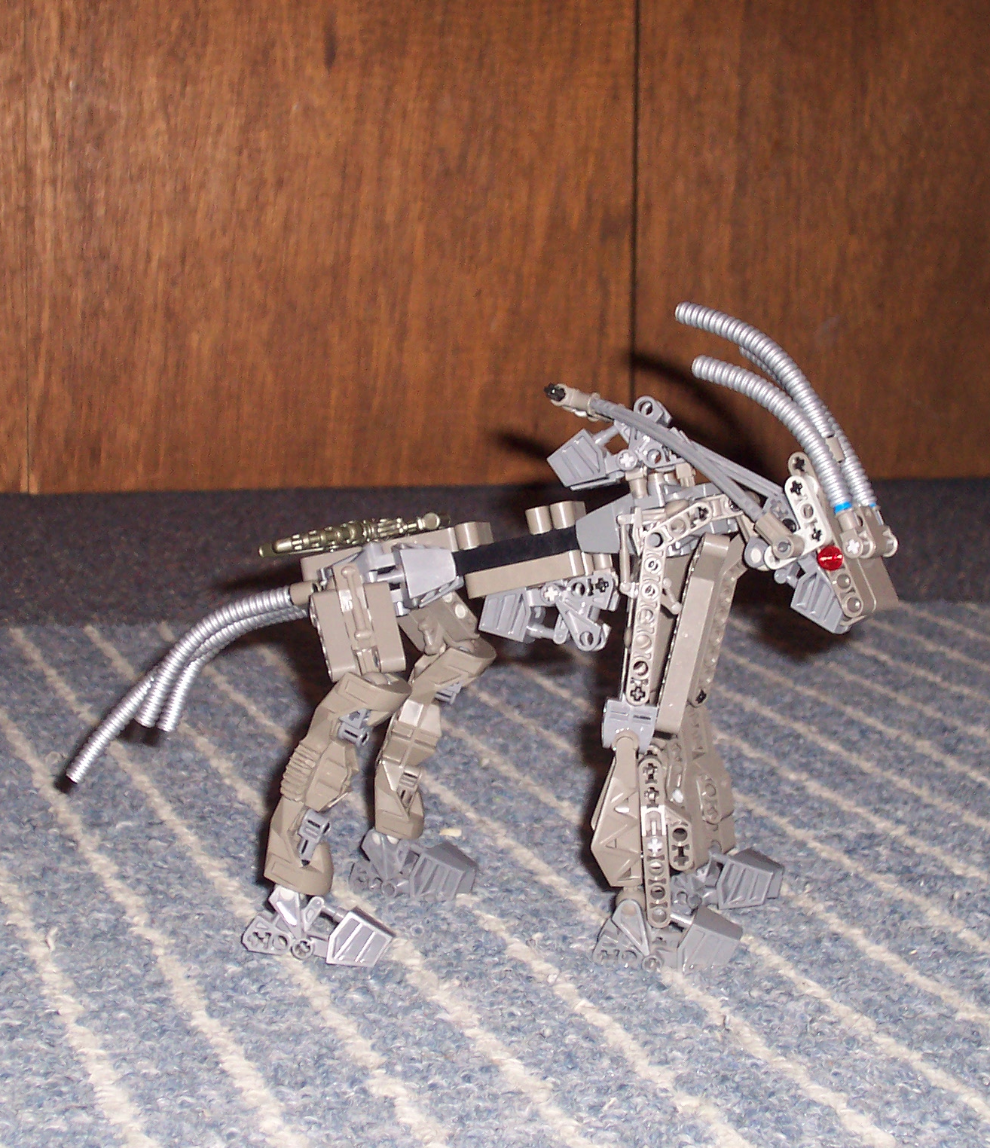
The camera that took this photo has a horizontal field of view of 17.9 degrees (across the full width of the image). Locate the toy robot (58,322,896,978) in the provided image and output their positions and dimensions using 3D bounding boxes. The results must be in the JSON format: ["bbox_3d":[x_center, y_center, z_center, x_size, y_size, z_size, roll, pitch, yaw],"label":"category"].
[{"bbox_3d":[-0.009,0.014,0.985,0.269,0.196,0.119,2,8,9],"label":"toy robot"}]

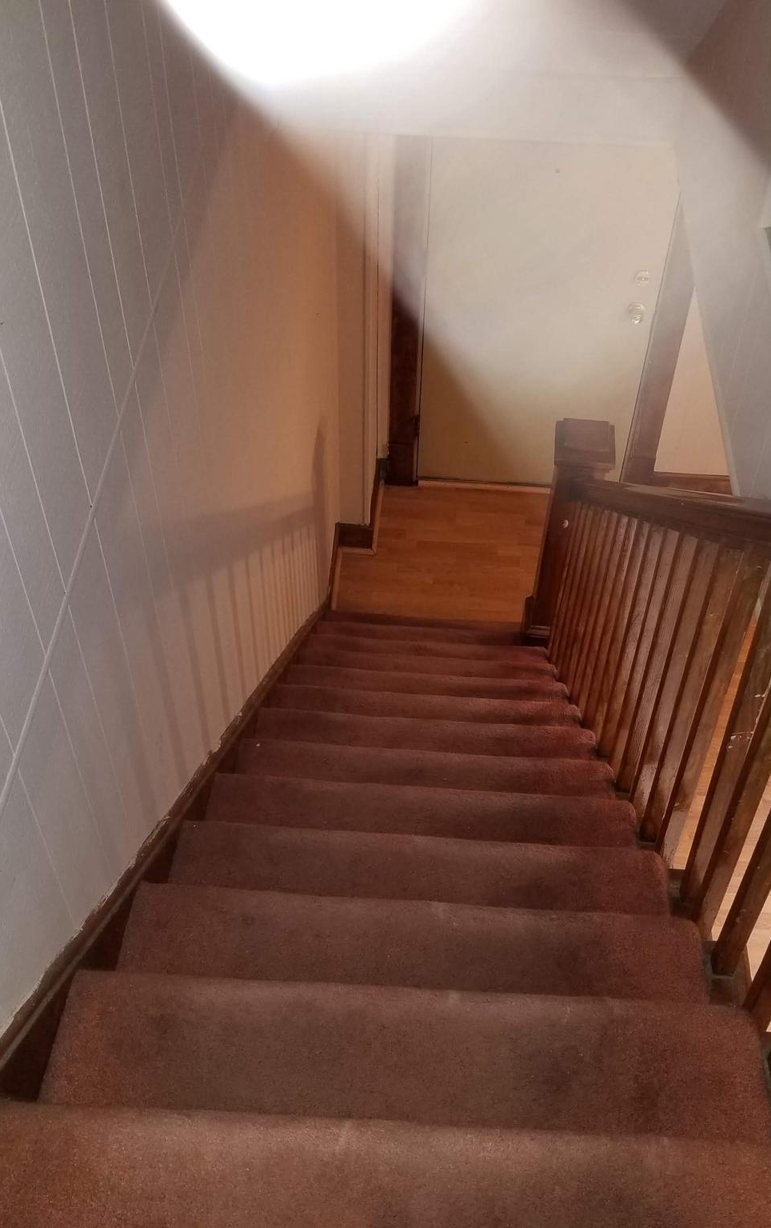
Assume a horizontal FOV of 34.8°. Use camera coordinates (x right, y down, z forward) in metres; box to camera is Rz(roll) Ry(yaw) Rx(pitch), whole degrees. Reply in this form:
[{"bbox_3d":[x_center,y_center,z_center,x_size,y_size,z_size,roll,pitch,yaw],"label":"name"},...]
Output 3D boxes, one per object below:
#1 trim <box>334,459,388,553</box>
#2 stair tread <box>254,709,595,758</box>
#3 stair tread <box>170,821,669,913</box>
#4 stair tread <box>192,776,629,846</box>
[{"bbox_3d":[-0.109,-0.497,5.537,0.176,0.148,0.492,3,46,2],"label":"trim"},{"bbox_3d":[0.086,0.373,2.991,0.841,0.059,0.262,3,46,2],"label":"stair tread"},{"bbox_3d":[0.047,0.498,2.075,0.841,0.059,0.262,3,46,2],"label":"stair tread"},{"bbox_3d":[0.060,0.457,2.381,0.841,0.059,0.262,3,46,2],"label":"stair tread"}]

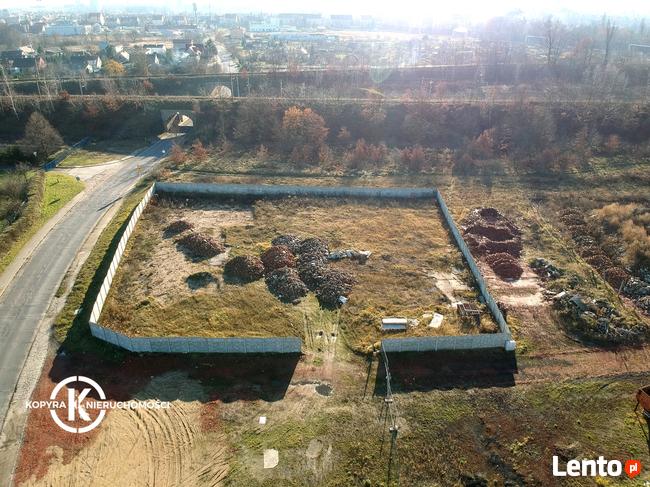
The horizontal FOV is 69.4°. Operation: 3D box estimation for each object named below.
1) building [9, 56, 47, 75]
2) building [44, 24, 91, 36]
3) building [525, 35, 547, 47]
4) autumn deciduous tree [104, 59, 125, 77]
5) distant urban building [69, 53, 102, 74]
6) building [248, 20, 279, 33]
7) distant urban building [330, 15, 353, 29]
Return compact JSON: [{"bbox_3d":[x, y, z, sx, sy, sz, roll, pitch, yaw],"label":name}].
[{"bbox_3d":[-162.910,-97.690,257.790,13.360,7.510,9.500,0,27,0],"label":"building"},{"bbox_3d":[-316.150,-262.190,577.440,41.290,12.400,25.000,0,27,0],"label":"building"},{"bbox_3d":[195.970,-188.210,436.140,13.350,8.000,9.000,0,27,0],"label":"building"},{"bbox_3d":[-111.470,-93.400,249.340,9.000,7.500,9.000,0,27,0],"label":"autumn deciduous tree"},{"bbox_3d":[-131.030,-98.380,257.450,11.420,9.060,9.500,0,27,0],"label":"distant urban building"},{"bbox_3d":[-85.970,-306.840,663.960,39.770,13.950,16.000,0,27,0],"label":"building"},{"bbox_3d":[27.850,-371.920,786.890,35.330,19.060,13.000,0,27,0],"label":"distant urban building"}]

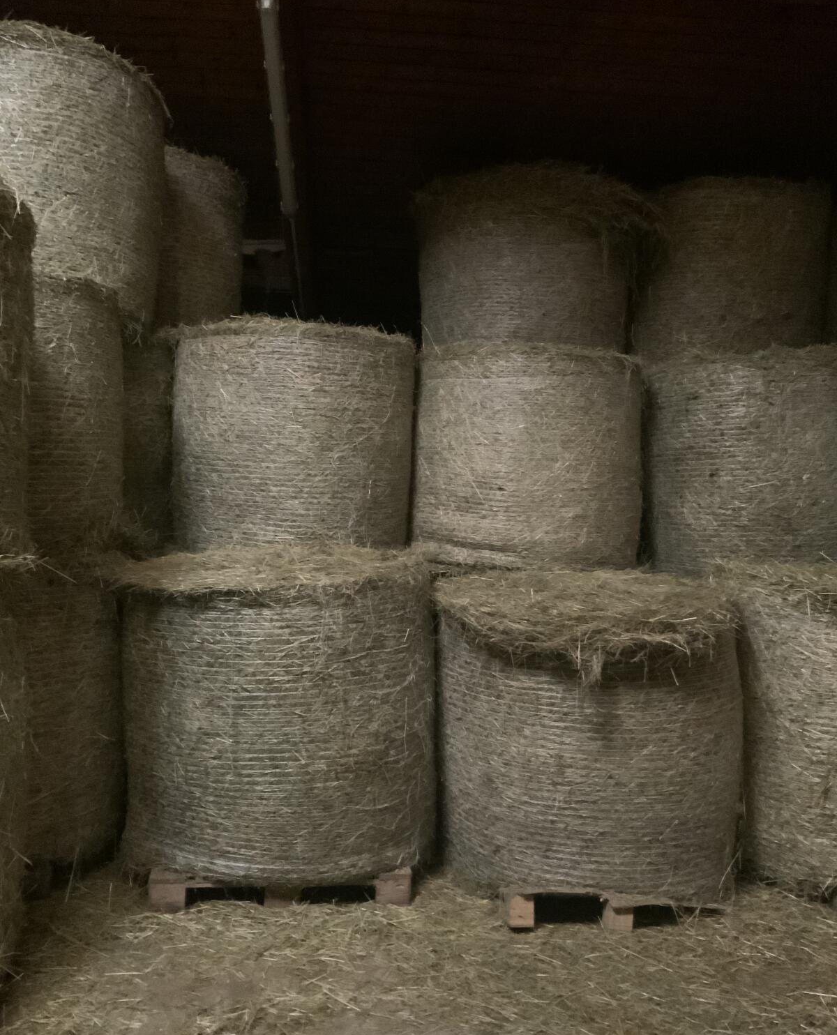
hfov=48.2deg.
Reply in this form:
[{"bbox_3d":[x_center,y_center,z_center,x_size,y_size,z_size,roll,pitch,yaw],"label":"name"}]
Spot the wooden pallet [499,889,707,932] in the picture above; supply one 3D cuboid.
[{"bbox_3d":[0.790,1.496,4.185,0.819,0.144,1.102,0,3,5],"label":"wooden pallet"}]

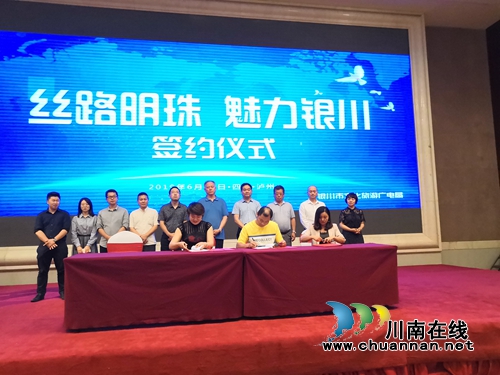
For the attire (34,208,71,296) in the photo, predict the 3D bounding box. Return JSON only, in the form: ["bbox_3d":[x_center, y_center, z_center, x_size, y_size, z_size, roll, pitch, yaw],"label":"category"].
[{"bbox_3d":[-3.072,1.007,6.099,0.538,1.384,0.360,-1,-6,-10],"label":"attire"}]

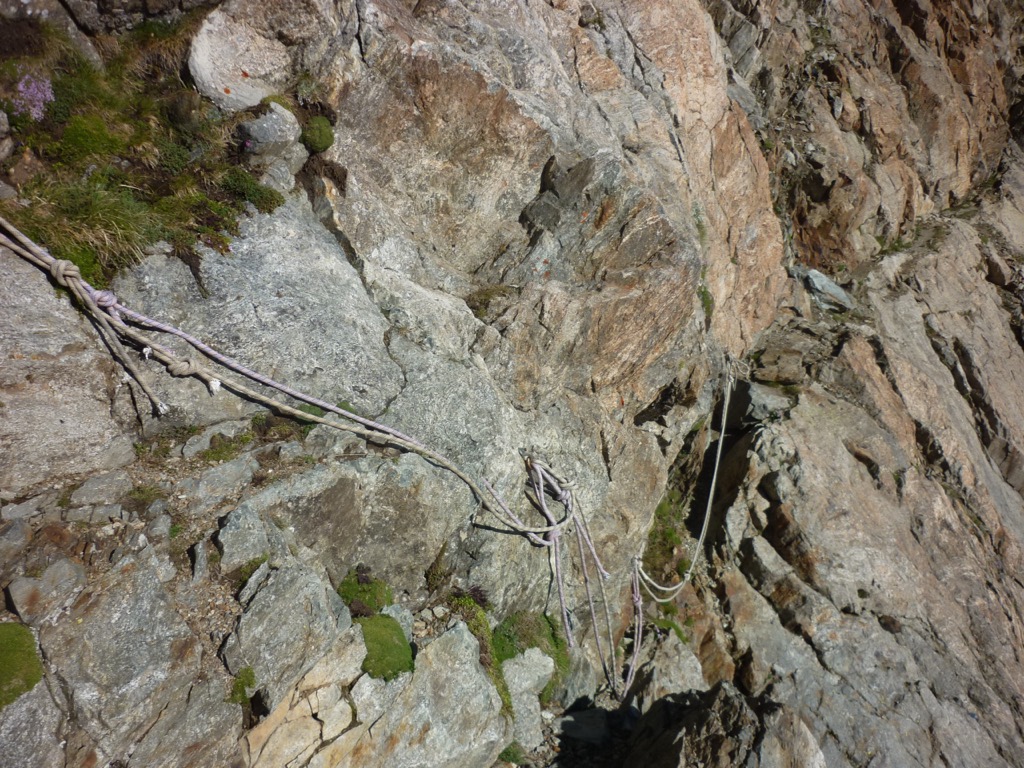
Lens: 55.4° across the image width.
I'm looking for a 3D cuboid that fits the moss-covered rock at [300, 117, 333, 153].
[{"bbox_3d":[-0.471,-0.598,2.350,0.078,0.084,0.075,-1,29,6],"label":"moss-covered rock"}]

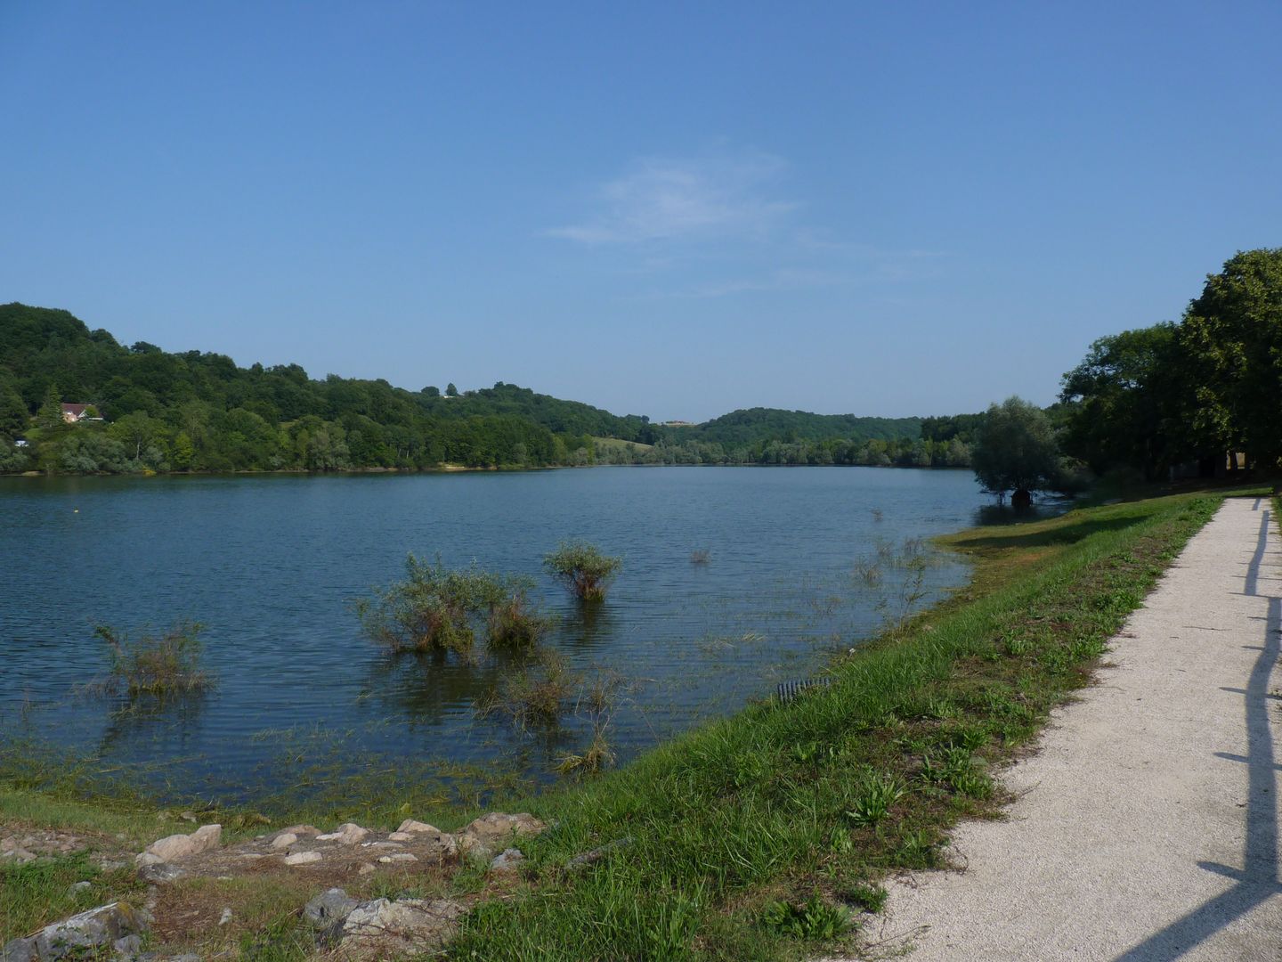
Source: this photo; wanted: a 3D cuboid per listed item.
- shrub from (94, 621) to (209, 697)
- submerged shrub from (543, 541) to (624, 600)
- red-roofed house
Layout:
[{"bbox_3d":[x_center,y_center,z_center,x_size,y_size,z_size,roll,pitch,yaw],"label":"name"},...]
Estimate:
[{"bbox_3d":[-6.001,2.137,12.255,1.270,0.800,1.100,-1,1,-26],"label":"shrub"},{"bbox_3d":[-1.167,1.774,20.249,1.550,1.180,1.450,0,1,0],"label":"submerged shrub"},{"bbox_3d":[-157.051,-18.650,280.000,11.500,6.300,9.000,-1,1,-34],"label":"red-roofed house"}]

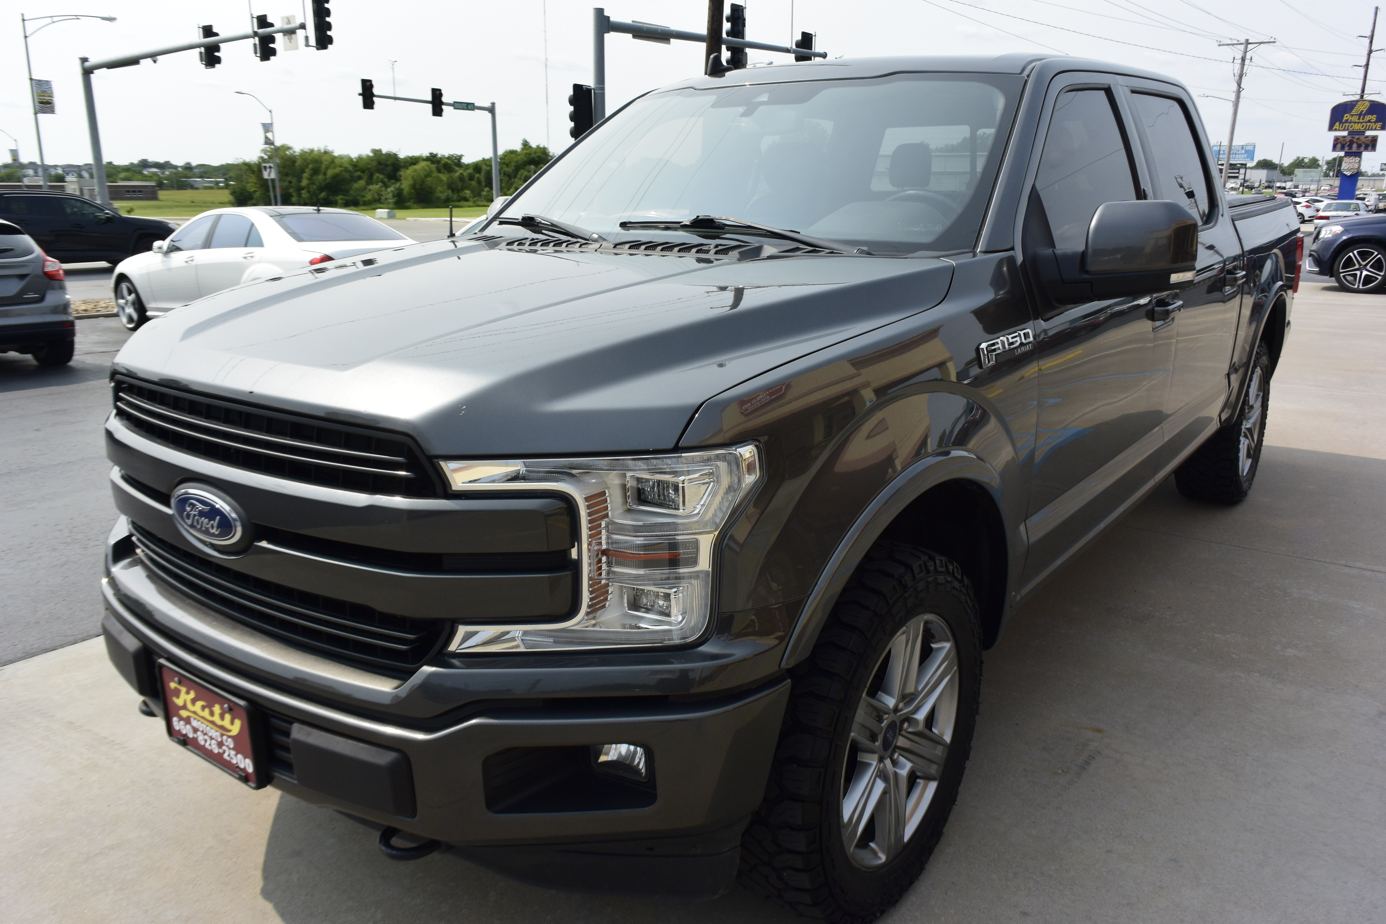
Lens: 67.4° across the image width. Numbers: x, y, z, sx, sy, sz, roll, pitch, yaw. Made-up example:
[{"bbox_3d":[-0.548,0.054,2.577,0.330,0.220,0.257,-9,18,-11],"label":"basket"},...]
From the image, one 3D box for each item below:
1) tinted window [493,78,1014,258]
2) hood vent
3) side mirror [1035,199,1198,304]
[{"bbox_3d":[0.153,-0.906,3.041,1.670,0.115,0.875,11,52,36],"label":"tinted window"},{"bbox_3d":[-0.165,-0.539,2.623,0.850,0.050,0.165,12,19,36],"label":"hood vent"},{"bbox_3d":[1.041,-0.508,2.526,0.330,0.250,0.230,11,19,36],"label":"side mirror"}]

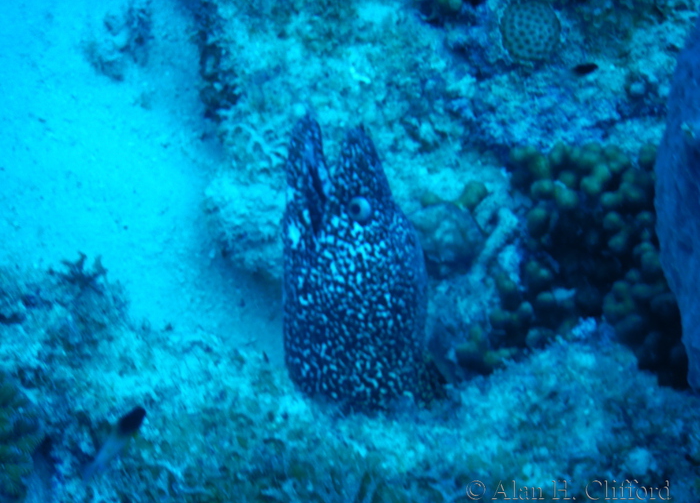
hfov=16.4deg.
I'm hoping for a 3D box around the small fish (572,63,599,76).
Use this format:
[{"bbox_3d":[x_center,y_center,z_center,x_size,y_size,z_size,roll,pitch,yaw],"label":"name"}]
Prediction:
[{"bbox_3d":[0.165,-0.128,1.700,0.020,0.008,0.004,-11,46,-11],"label":"small fish"}]

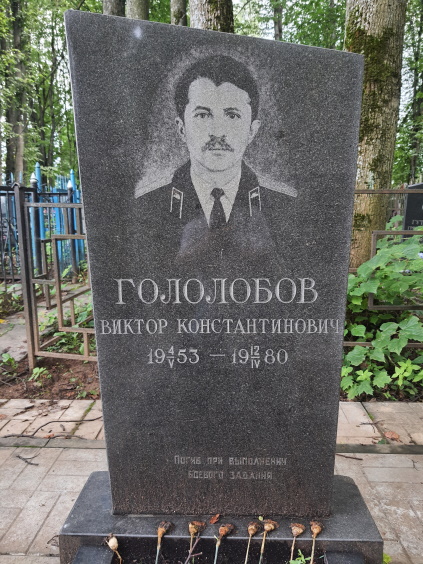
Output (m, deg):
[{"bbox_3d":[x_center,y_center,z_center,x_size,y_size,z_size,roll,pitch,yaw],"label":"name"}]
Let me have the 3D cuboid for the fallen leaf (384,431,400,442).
[{"bbox_3d":[0.821,0.697,1.917,0.068,0.015,0.084,-5,11,-23],"label":"fallen leaf"}]

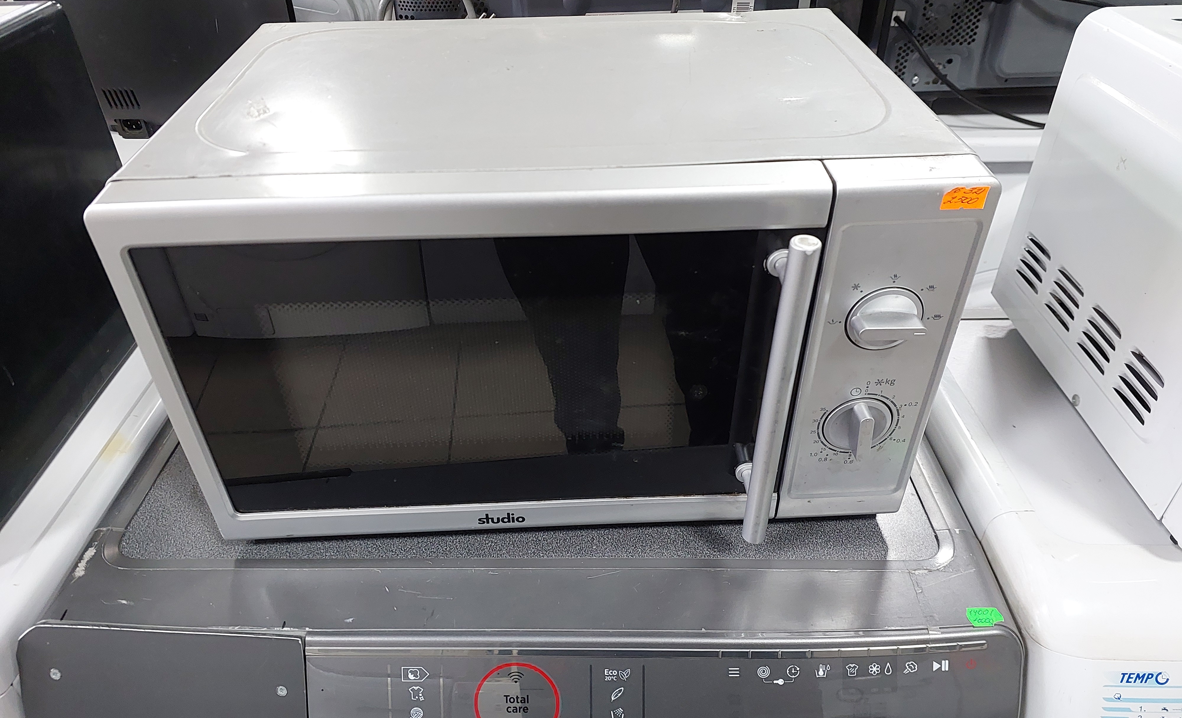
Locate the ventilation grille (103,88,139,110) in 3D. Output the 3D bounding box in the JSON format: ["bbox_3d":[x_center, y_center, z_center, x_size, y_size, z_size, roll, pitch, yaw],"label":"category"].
[{"bbox_3d":[-0.616,-0.342,1.030,0.041,0.032,0.005,2,45,3],"label":"ventilation grille"}]

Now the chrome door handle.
[{"bbox_3d":[0.100,0.019,0.435,0.016,0.204,0.045,-2,37,-1],"label":"chrome door handle"}]

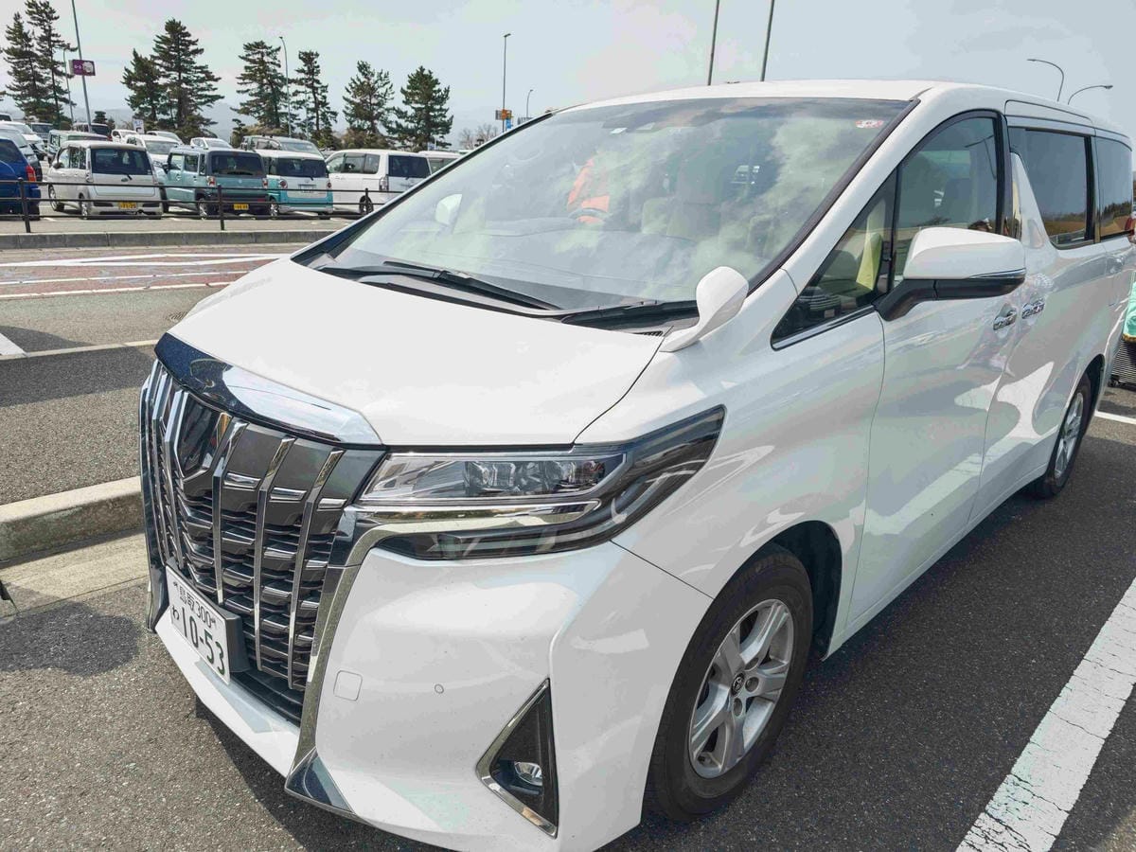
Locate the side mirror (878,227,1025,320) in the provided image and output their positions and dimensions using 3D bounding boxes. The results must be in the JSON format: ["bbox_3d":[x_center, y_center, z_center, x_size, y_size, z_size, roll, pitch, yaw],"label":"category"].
[{"bbox_3d":[0.888,-0.356,1.751,0.220,0.210,0.280,-15,25,-43],"label":"side mirror"}]

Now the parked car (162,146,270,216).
[{"bbox_3d":[-9.036,-6.180,19.123,3.395,1.670,1.475,20,25,41],"label":"parked car"}]

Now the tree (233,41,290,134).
[{"bbox_3d":[-23.375,-24.514,57.908,3.934,9.223,3.934,-4,20,-21],"label":"tree"}]

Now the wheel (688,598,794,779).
[{"bbox_3d":[0.346,0.591,1.817,0.180,0.440,0.440,19,24,41],"label":"wheel"}]

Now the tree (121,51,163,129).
[{"bbox_3d":[-28.551,-21.331,50.789,2.479,7.295,2.479,-6,21,-27],"label":"tree"}]

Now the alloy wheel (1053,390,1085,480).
[{"bbox_3d":[2.452,0.022,3.867,0.200,0.440,0.440,19,24,41],"label":"alloy wheel"}]

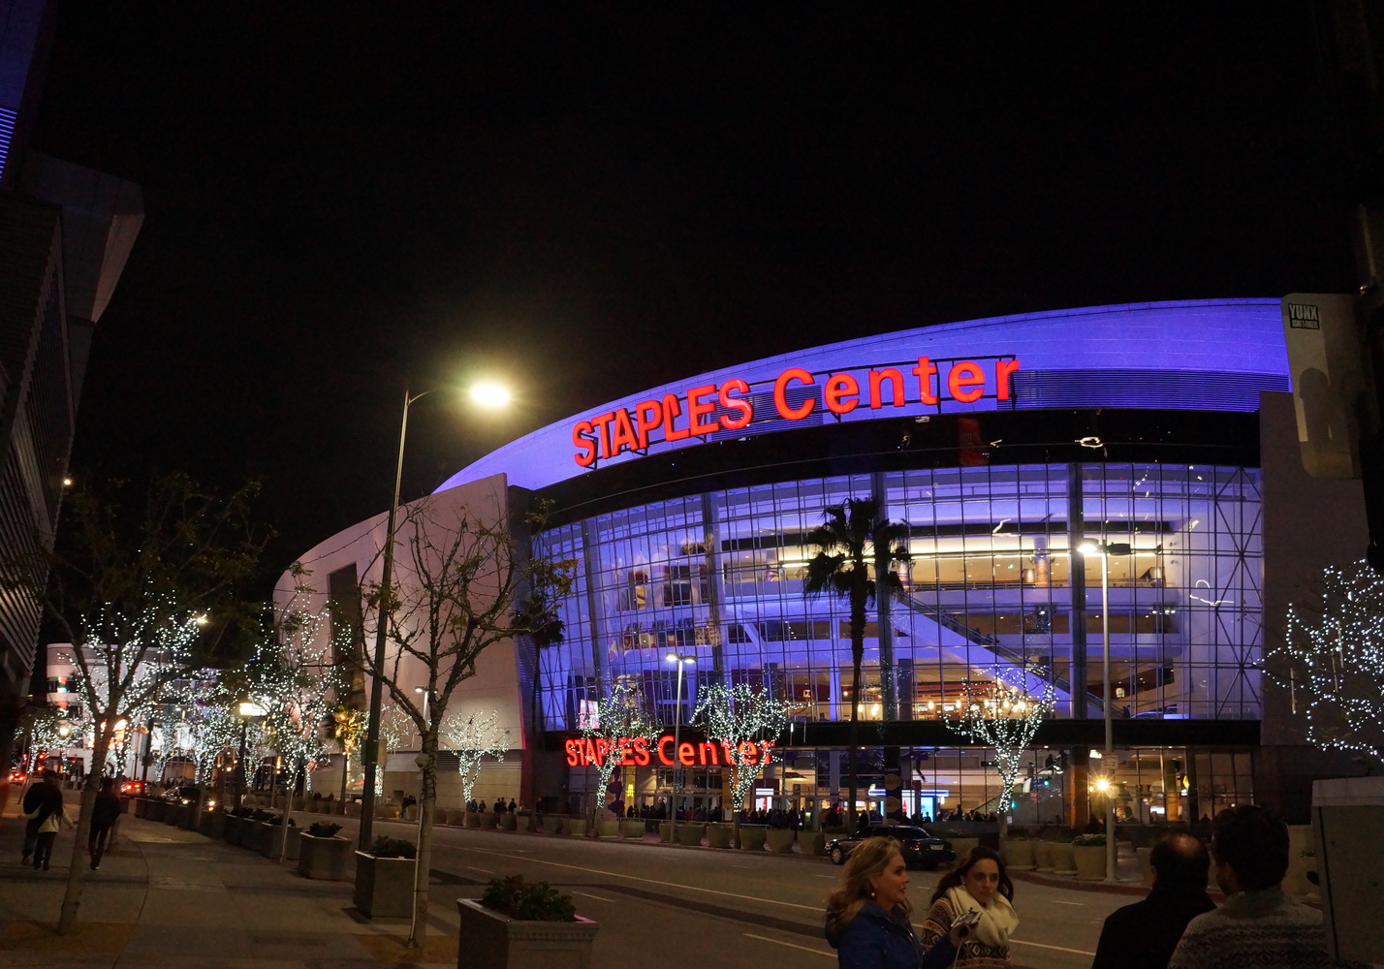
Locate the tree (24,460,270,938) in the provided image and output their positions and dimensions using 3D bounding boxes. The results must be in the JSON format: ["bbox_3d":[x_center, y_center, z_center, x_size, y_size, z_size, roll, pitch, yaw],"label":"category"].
[{"bbox_3d":[-6.913,2.596,13.528,2.750,5.400,2.750,10,-18,-26],"label":"tree"}]

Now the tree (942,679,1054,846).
[{"bbox_3d":[11.315,10.460,40.152,3.900,6.750,3.900,-2,-17,15],"label":"tree"}]

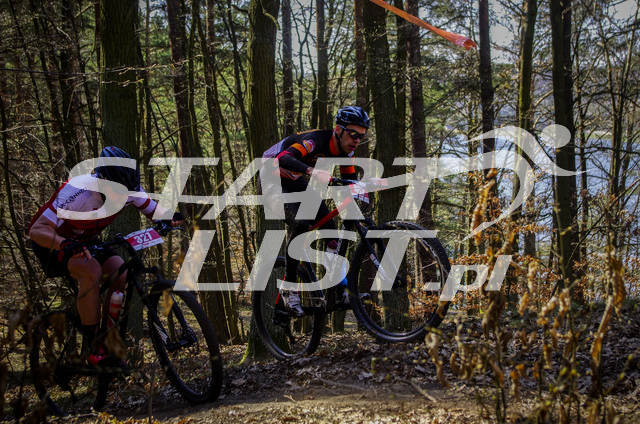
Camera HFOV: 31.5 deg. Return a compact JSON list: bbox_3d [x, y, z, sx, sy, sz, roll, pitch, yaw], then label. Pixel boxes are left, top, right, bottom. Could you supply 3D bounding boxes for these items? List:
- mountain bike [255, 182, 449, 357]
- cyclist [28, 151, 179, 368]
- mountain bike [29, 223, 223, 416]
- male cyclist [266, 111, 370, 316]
[{"bbox_3d":[0.105,0.370,7.308,0.700,1.060,1.820,-3,-9,-41],"label":"mountain bike"},{"bbox_3d":[-1.348,0.282,6.886,0.916,1.316,0.760,-6,1,39],"label":"cyclist"},{"bbox_3d":[-1.208,0.689,6.832,1.820,1.060,0.700,-15,-3,39],"label":"mountain bike"},{"bbox_3d":[-0.002,0.024,7.403,0.799,1.321,1.063,-4,-1,-41],"label":"male cyclist"}]

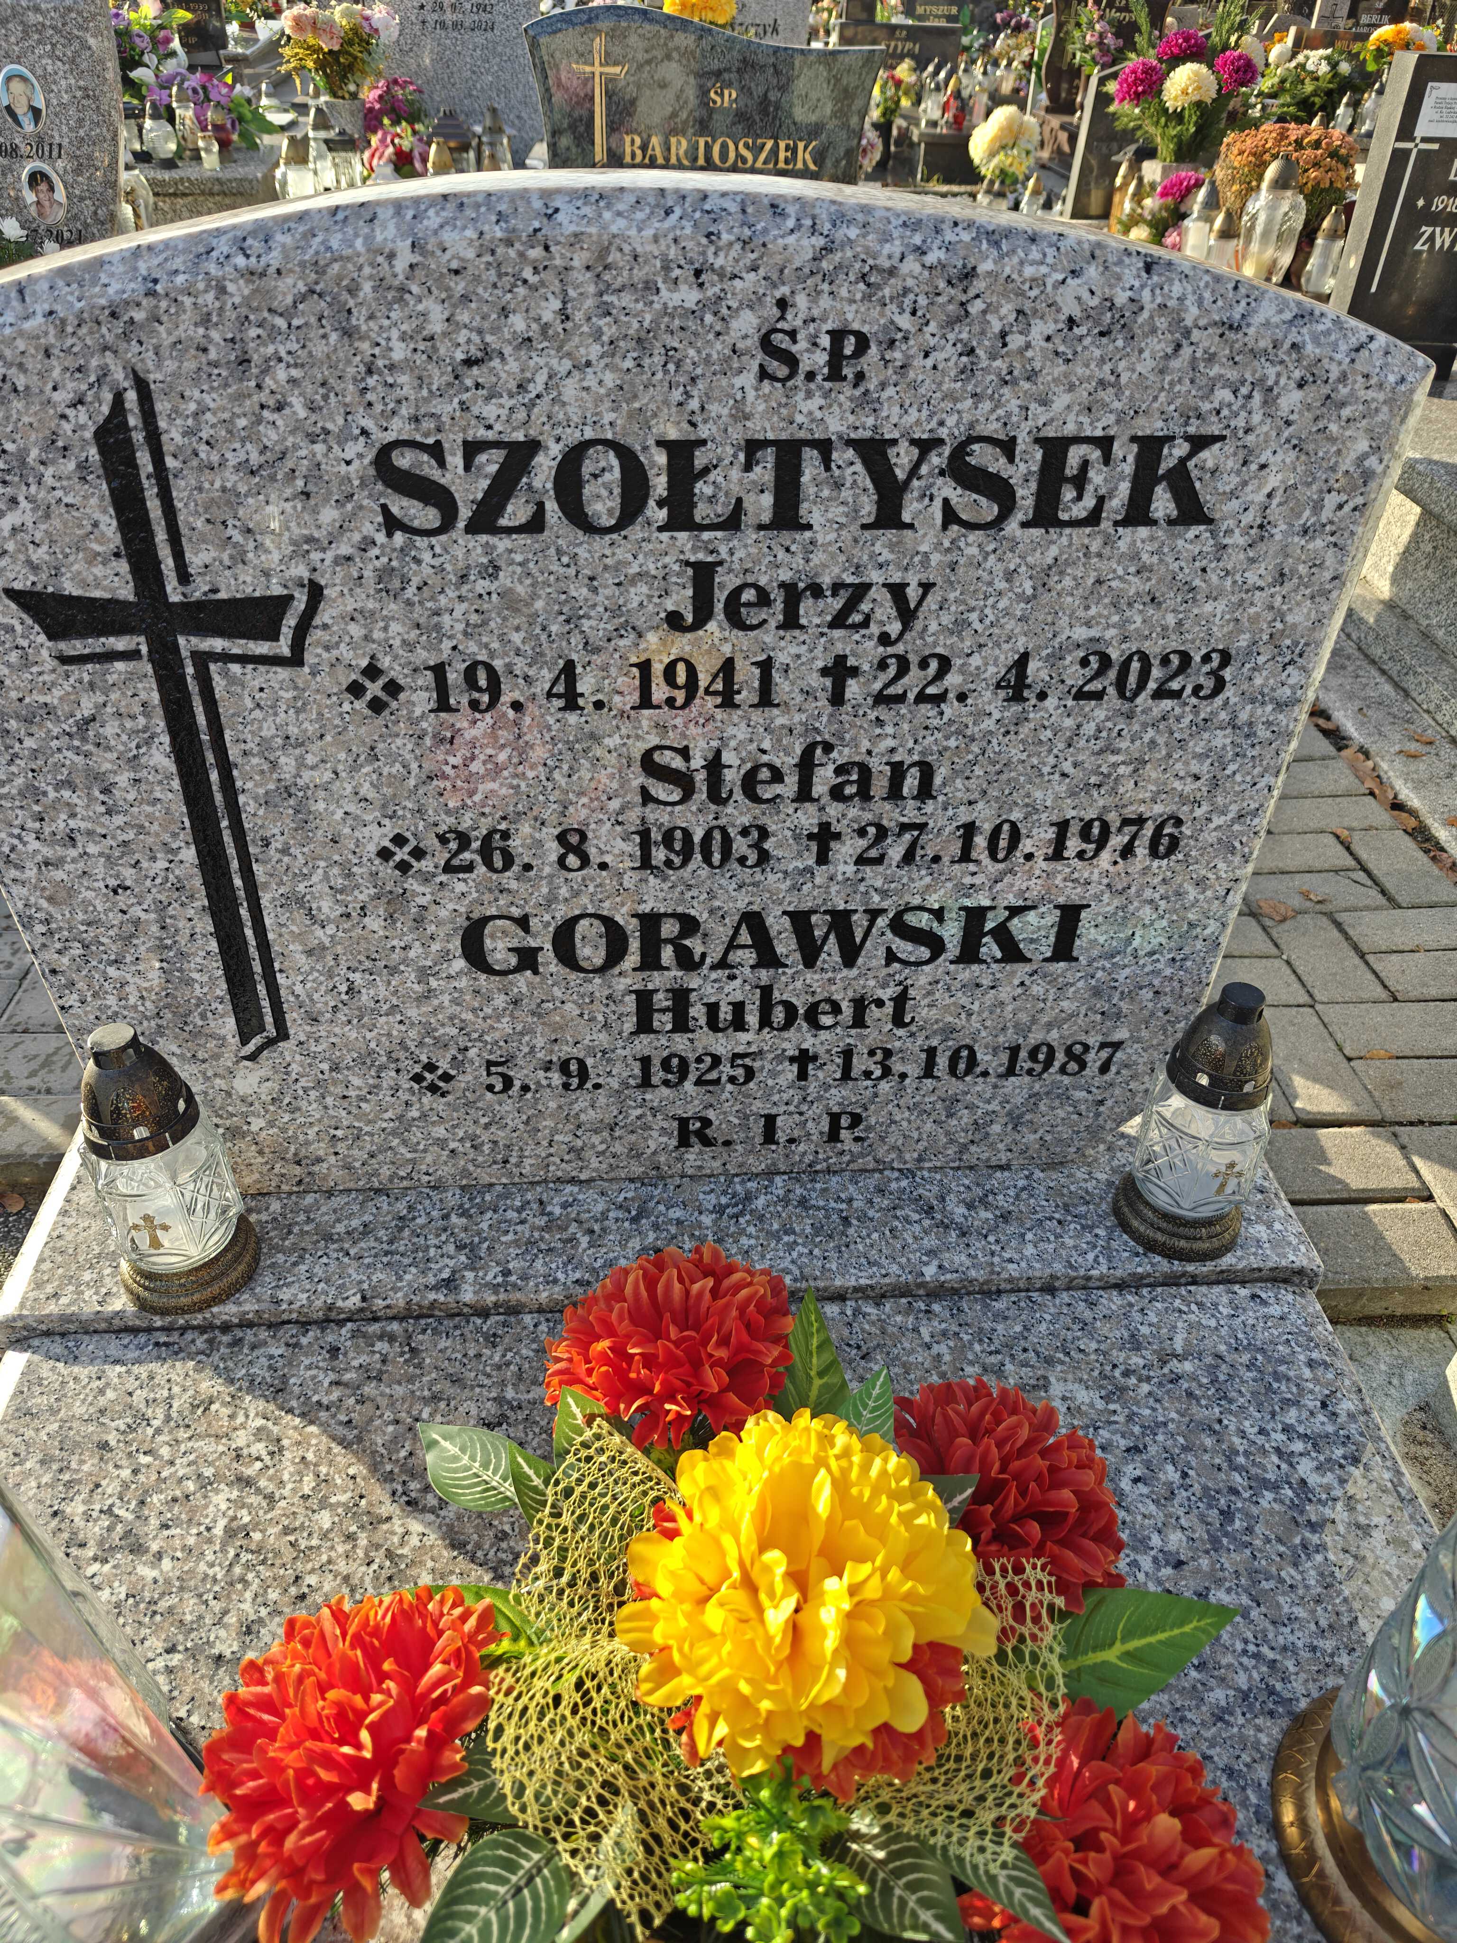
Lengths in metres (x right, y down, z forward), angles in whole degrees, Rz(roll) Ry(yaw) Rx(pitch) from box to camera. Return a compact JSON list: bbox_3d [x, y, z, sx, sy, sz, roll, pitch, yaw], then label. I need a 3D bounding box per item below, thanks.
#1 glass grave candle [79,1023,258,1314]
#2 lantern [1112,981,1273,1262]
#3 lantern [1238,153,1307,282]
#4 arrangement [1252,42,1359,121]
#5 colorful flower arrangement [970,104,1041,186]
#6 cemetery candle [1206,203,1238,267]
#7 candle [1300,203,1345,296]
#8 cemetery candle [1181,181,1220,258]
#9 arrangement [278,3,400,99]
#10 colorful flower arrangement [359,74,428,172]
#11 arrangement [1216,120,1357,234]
[{"bbox_3d":[-0.399,0.131,0.900,0.094,0.214,0.094,-3,37,-3],"label":"glass grave candle"},{"bbox_3d":[0.345,0.103,0.931,0.091,0.214,0.091,-8,38,-10],"label":"lantern"},{"bbox_3d":[1.407,-1.935,3.329,0.140,0.297,0.140,-1,37,-1],"label":"lantern"},{"bbox_3d":[2.497,-3.823,5.567,0.422,0.290,0.380,-1,37,-1],"label":"arrangement"},{"bbox_3d":[0.928,-2.784,4.353,0.226,0.240,0.226,-1,37,-1],"label":"colorful flower arrangement"},{"bbox_3d":[1.304,-1.907,3.387,0.070,0.180,0.070,-1,37,-1],"label":"cemetery candle"},{"bbox_3d":[1.522,-1.826,3.279,0.084,0.203,0.084,-1,37,-1],"label":"candle"},{"bbox_3d":[1.263,-1.965,3.430,0.083,0.234,0.083,-1,37,-1],"label":"cemetery candle"},{"bbox_3d":[-1.214,-2.874,4.034,0.360,0.259,0.331,-1,37,-1],"label":"arrangement"},{"bbox_3d":[-1.057,-2.677,4.089,0.204,0.273,0.204,-1,37,-1],"label":"colorful flower arrangement"},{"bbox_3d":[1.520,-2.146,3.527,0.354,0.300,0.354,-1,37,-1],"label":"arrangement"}]

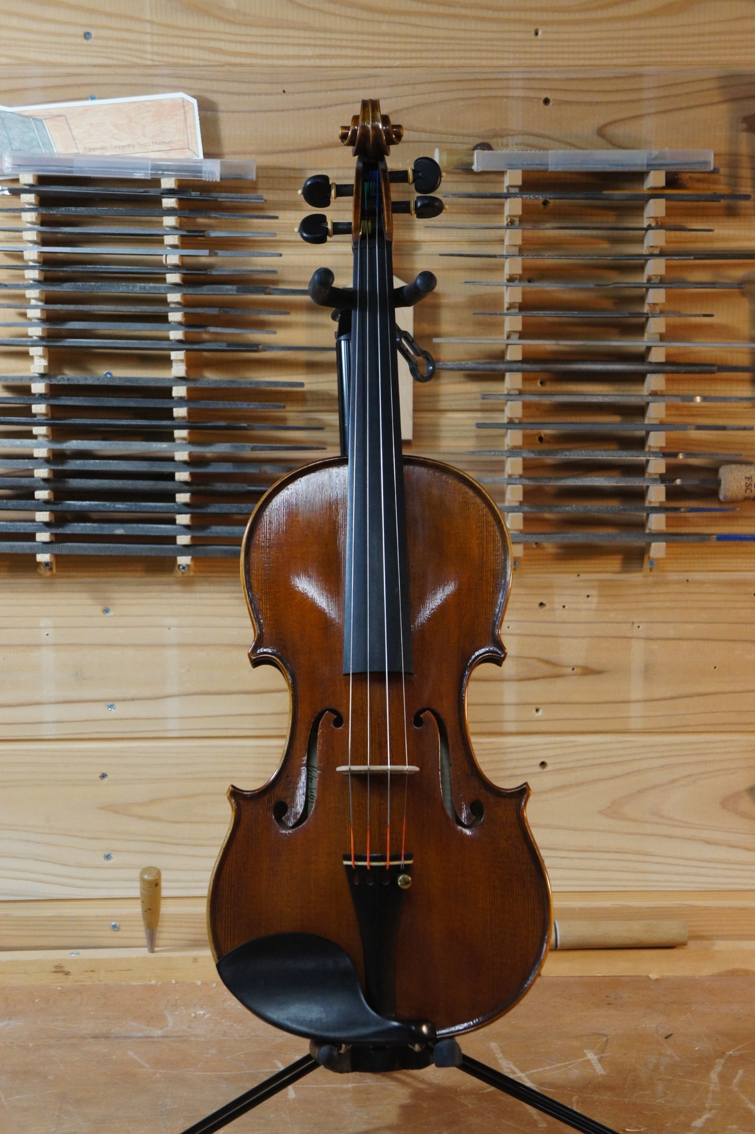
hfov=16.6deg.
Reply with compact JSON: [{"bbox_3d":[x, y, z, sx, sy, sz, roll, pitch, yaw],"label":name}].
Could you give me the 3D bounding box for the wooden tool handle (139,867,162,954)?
[{"bbox_3d":[-0.163,0.248,1.864,0.015,0.063,0.015,0,11,0],"label":"wooden tool handle"}]

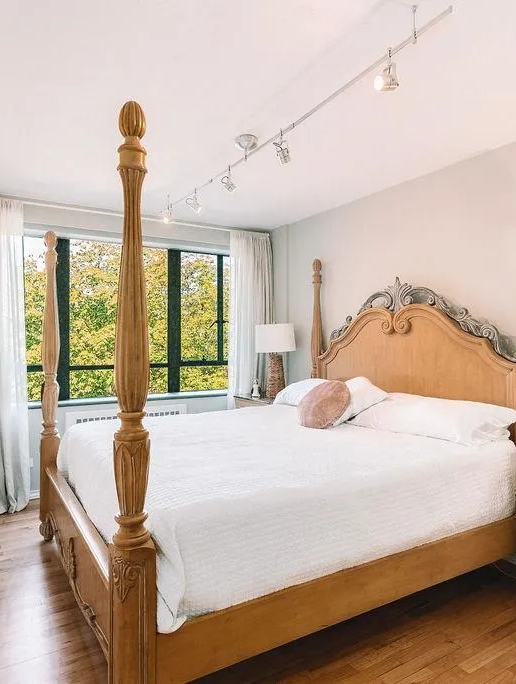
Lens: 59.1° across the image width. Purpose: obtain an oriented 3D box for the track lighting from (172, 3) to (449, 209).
[{"bbox_3d":[-0.026,-1.072,2.598,0.140,0.240,2.600,0,0,-32],"label":"track lighting"}]

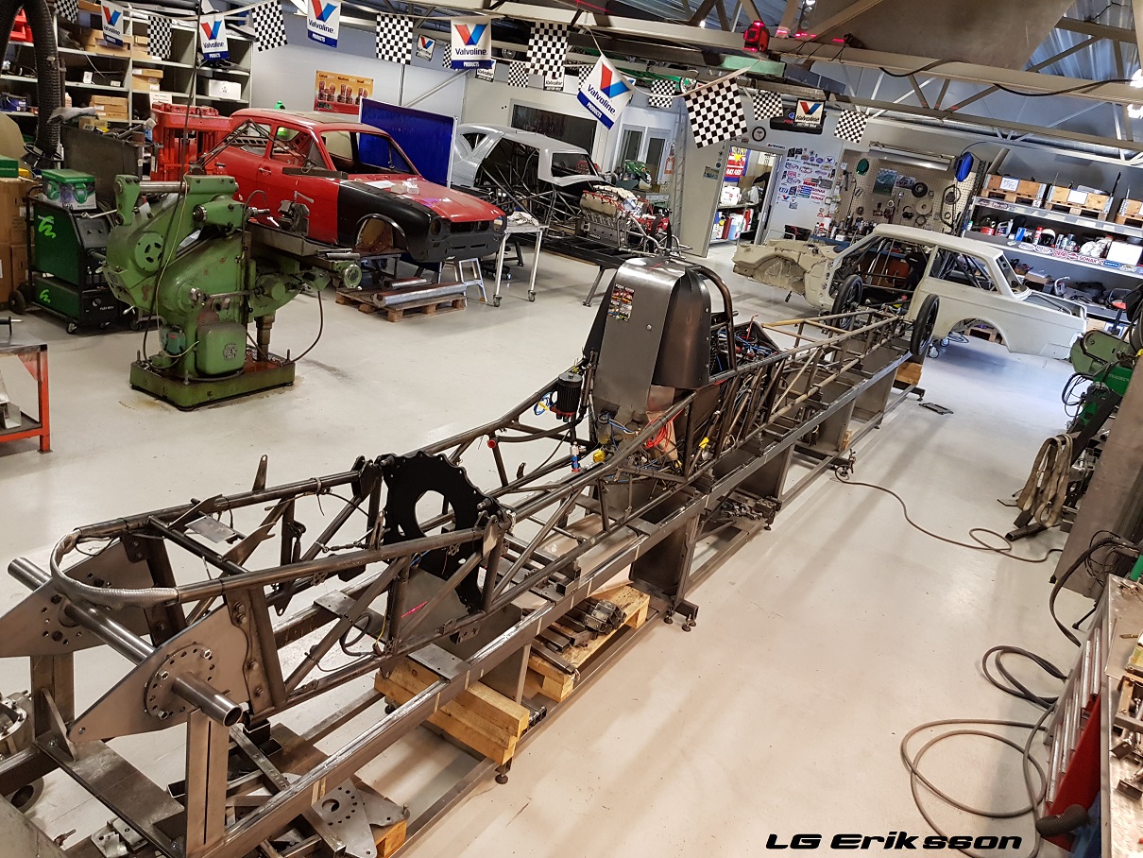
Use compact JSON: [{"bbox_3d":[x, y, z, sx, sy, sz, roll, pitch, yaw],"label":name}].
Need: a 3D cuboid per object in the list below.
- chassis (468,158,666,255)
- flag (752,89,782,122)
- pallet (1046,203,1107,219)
[{"bbox_3d":[-0.177,-3.162,11.523,3.724,0.970,1.200,23,23,31],"label":"chassis"},{"bbox_3d":[2.160,-3.540,9.413,0.300,0.280,0.020,-2,12,33],"label":"flag"},{"bbox_3d":[7.488,-3.235,12.761,0.800,0.144,1.200,20,22,24],"label":"pallet"}]

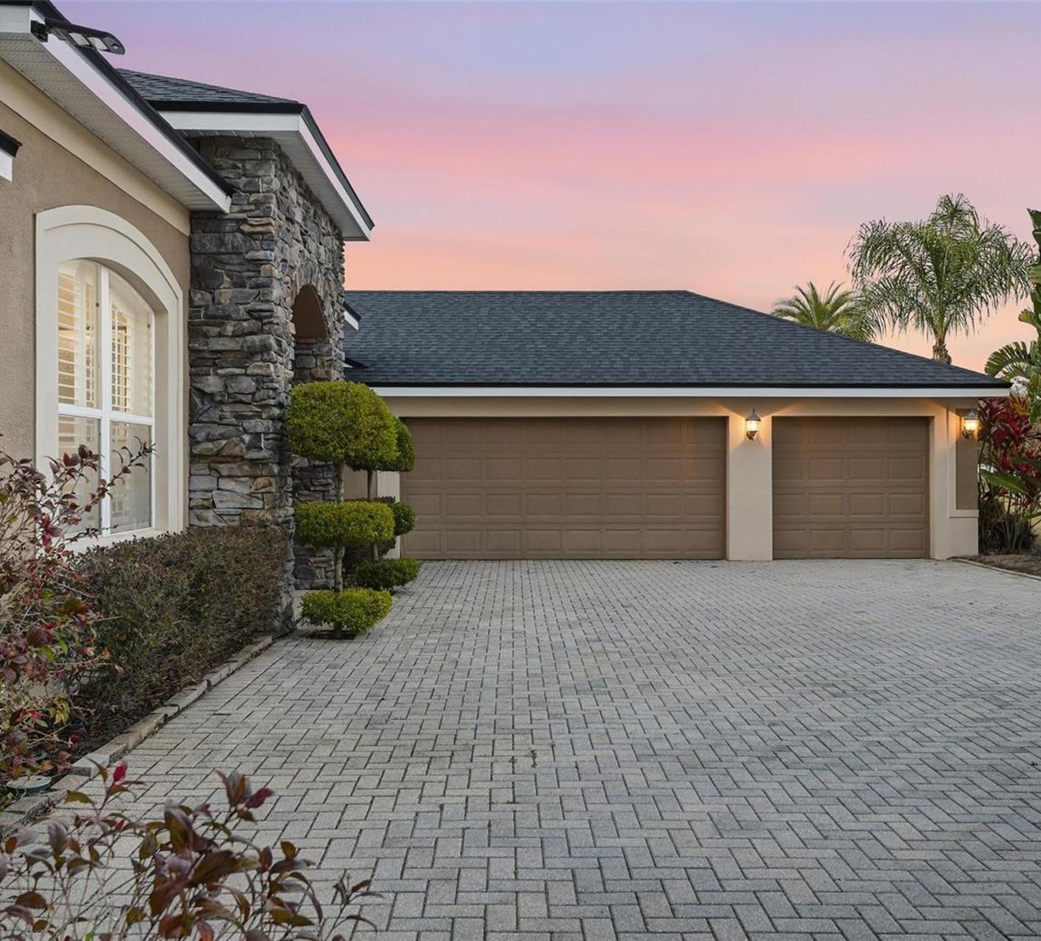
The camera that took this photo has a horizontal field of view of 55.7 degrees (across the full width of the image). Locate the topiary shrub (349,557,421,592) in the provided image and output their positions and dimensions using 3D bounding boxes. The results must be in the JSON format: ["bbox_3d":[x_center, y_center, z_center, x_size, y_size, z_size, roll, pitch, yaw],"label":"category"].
[{"bbox_3d":[-1.560,1.190,11.100,0.840,0.350,0.820,0,0,0],"label":"topiary shrub"}]

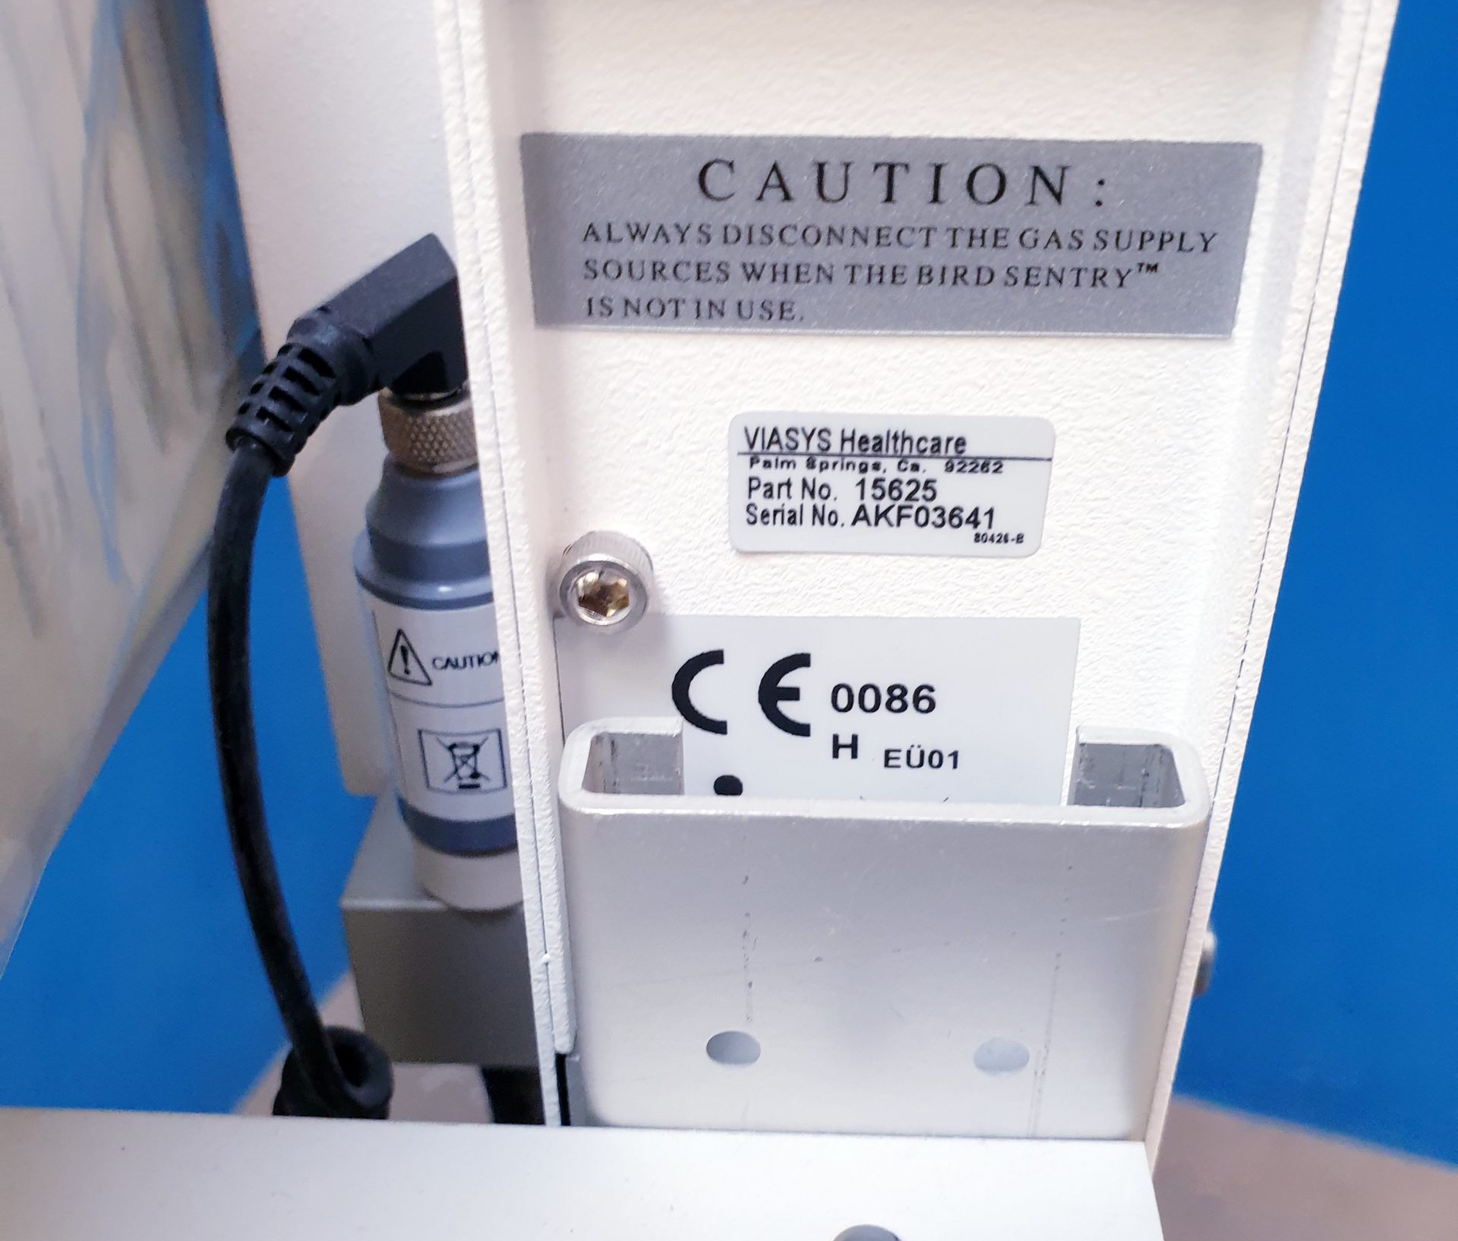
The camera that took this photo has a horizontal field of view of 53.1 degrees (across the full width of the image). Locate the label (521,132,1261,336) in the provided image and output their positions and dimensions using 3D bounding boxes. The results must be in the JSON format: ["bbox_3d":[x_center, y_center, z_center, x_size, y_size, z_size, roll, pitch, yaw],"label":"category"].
[{"bbox_3d":[0.014,-0.035,0.134,0.066,0.018,0.001,1,30,3],"label":"label"}]

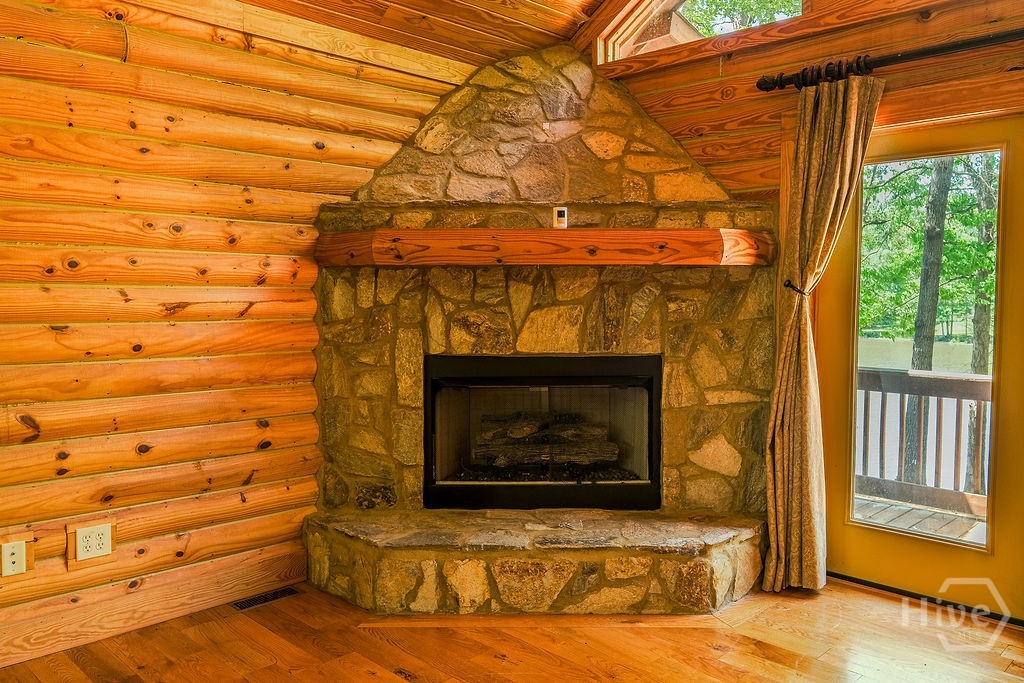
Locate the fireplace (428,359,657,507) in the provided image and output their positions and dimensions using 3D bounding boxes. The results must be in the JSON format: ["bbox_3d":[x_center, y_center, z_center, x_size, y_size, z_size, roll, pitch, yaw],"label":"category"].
[{"bbox_3d":[0.144,0.422,3.834,1.115,0.727,0.420,0,3,0],"label":"fireplace"}]

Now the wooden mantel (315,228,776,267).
[{"bbox_3d":[0.155,-0.418,3.449,2.110,0.162,0.230,0,3,0],"label":"wooden mantel"}]

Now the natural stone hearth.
[{"bbox_3d":[0.117,0.966,3.434,2.140,0.300,0.530,0,3,0],"label":"natural stone hearth"}]

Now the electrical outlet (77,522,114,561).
[{"bbox_3d":[-1.560,0.749,2.873,0.116,0.114,0.010,-2,4,-45],"label":"electrical outlet"}]

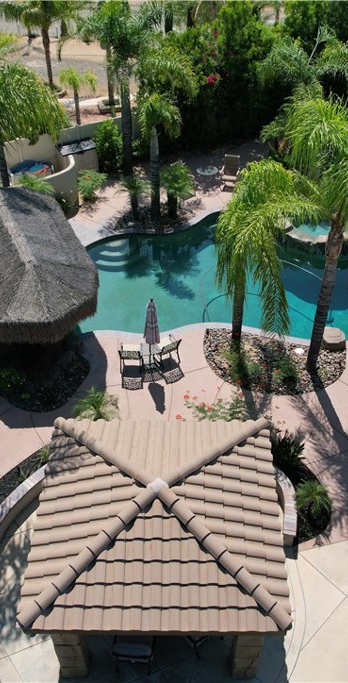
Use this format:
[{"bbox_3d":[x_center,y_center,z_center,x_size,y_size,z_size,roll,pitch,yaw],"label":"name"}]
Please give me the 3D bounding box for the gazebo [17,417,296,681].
[{"bbox_3d":[-0.260,3.707,11.934,4.350,3.700,4.200,0,43,0],"label":"gazebo"}]

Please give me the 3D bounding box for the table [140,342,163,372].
[{"bbox_3d":[-0.610,0.427,17.709,0.600,0.620,0.550,0,43,0],"label":"table"}]

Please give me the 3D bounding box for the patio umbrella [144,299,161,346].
[{"bbox_3d":[-0.570,-0.260,17.068,0.460,2.350,0.460,0,43,0],"label":"patio umbrella"}]

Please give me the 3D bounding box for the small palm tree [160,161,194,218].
[{"bbox_3d":[0.100,-5.450,22.679,1.250,2.150,1.250,0,42,0],"label":"small palm tree"}]

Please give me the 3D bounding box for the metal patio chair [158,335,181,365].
[{"bbox_3d":[-0.210,0.271,17.686,0.620,0.880,0.620,-26,49,-25],"label":"metal patio chair"}]

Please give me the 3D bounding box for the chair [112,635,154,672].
[{"bbox_3d":[-0.660,5.548,11.361,0.680,0.950,0.780,5,42,6],"label":"chair"}]

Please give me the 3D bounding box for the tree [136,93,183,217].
[{"bbox_3d":[-0.574,-6.265,21.792,1.750,4.850,1.750,0,43,0],"label":"tree"}]

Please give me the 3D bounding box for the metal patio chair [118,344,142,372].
[{"bbox_3d":[-1.150,0.395,17.136,0.600,0.880,0.700,0,42,0],"label":"metal patio chair"}]

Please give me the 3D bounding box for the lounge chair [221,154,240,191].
[{"bbox_3d":[2.180,-6.660,24.859,0.740,1.030,0.980,5,42,6],"label":"lounge chair"}]

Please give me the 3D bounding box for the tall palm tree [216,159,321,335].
[{"bbox_3d":[2.250,-2.100,16.679,2.800,5.200,2.800,0,42,0],"label":"tall palm tree"}]

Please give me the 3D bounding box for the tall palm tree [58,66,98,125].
[{"bbox_3d":[-4.181,-10.786,27.989,1.800,3.000,1.800,0,43,0],"label":"tall palm tree"}]

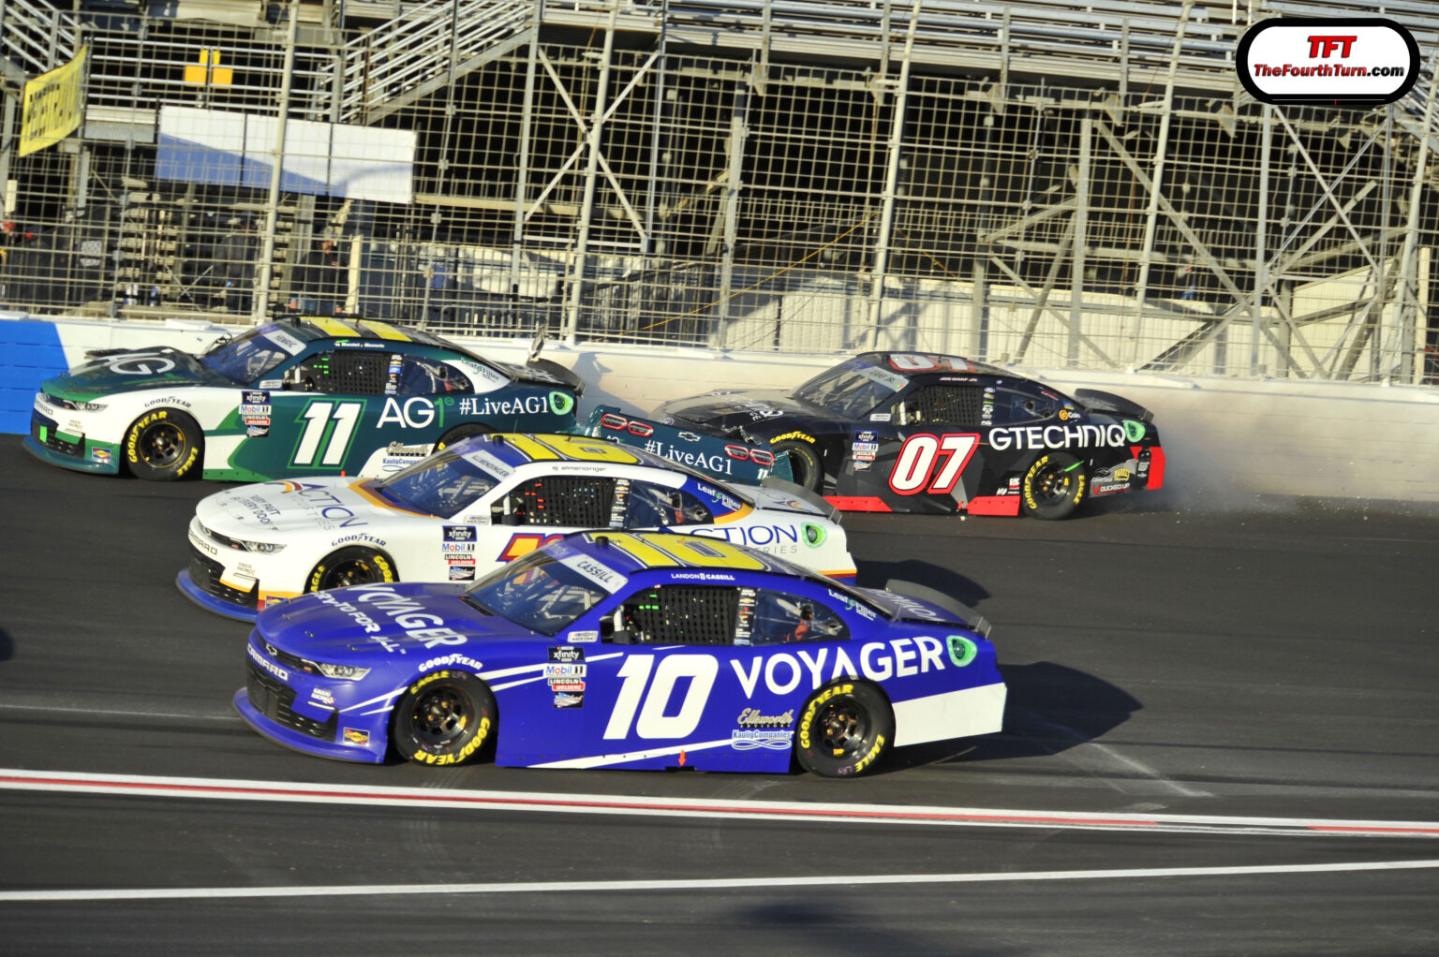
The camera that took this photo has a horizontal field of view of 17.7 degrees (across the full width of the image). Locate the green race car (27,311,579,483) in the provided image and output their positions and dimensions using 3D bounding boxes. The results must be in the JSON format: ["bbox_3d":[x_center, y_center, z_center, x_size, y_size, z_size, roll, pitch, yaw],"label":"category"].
[{"bbox_3d":[-3.688,-0.715,41.132,4.950,1.310,1.940,3,9,-23],"label":"green race car"}]

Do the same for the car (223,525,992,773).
[{"bbox_3d":[-0.676,1.082,30.158,5.010,1.310,1.940,3,9,-26],"label":"car"}]

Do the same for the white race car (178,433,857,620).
[{"bbox_3d":[-1.548,0.384,34.380,5.010,1.310,1.940,3,9,-24],"label":"white race car"}]

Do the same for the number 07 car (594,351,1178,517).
[{"bbox_3d":[1.655,-0.448,43.609,5.010,1.310,1.940,2,9,-25],"label":"number 07 car"}]

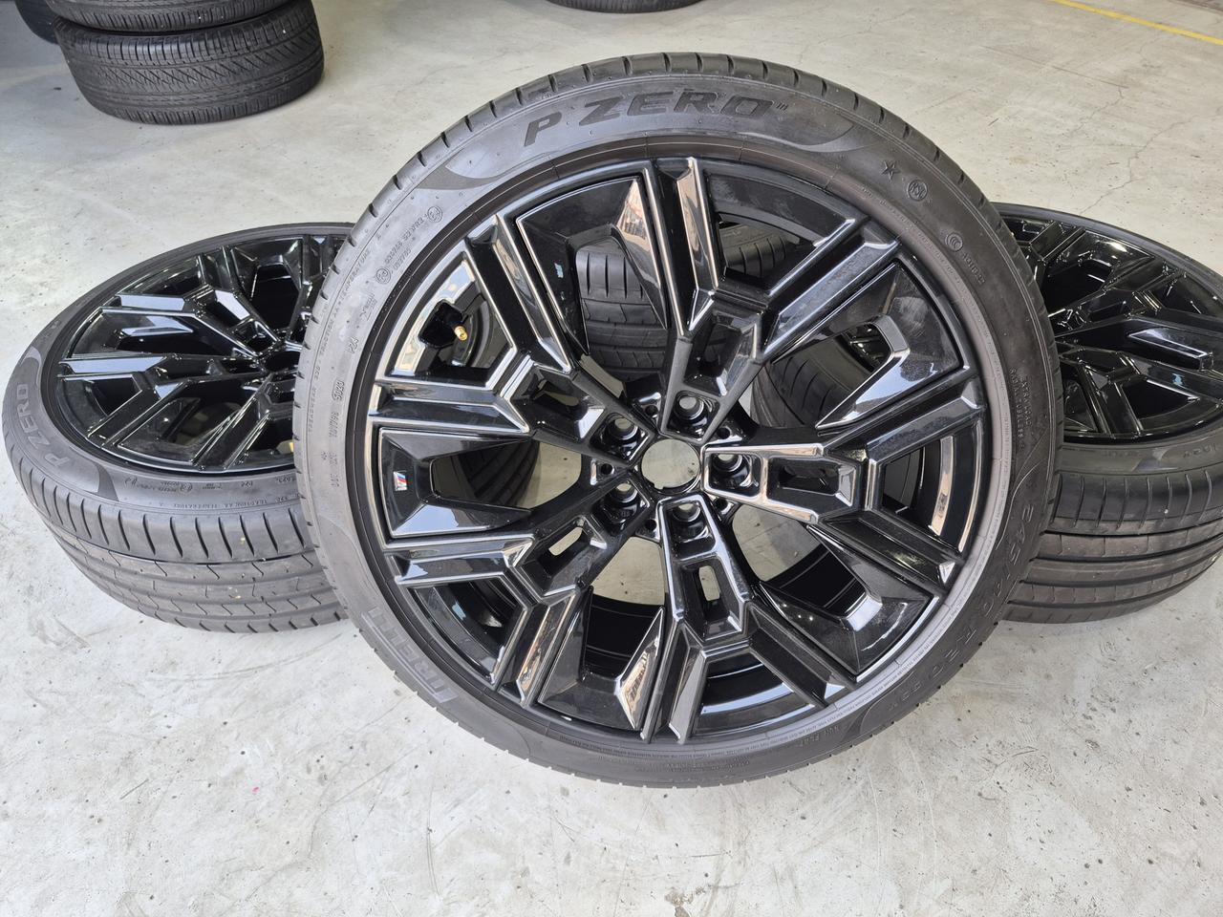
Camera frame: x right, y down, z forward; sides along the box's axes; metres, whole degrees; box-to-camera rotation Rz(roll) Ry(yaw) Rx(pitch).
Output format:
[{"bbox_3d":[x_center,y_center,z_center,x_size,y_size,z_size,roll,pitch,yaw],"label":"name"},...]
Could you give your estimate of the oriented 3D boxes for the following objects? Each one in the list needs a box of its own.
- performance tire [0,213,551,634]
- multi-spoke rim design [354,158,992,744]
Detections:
[{"bbox_3d":[-0.470,-0.087,1.216,0.704,0.245,0.704,1,44,0],"label":"performance tire"},{"bbox_3d":[0.057,-0.014,0.821,0.546,0.546,0.230,2,20,1],"label":"multi-spoke rim design"}]

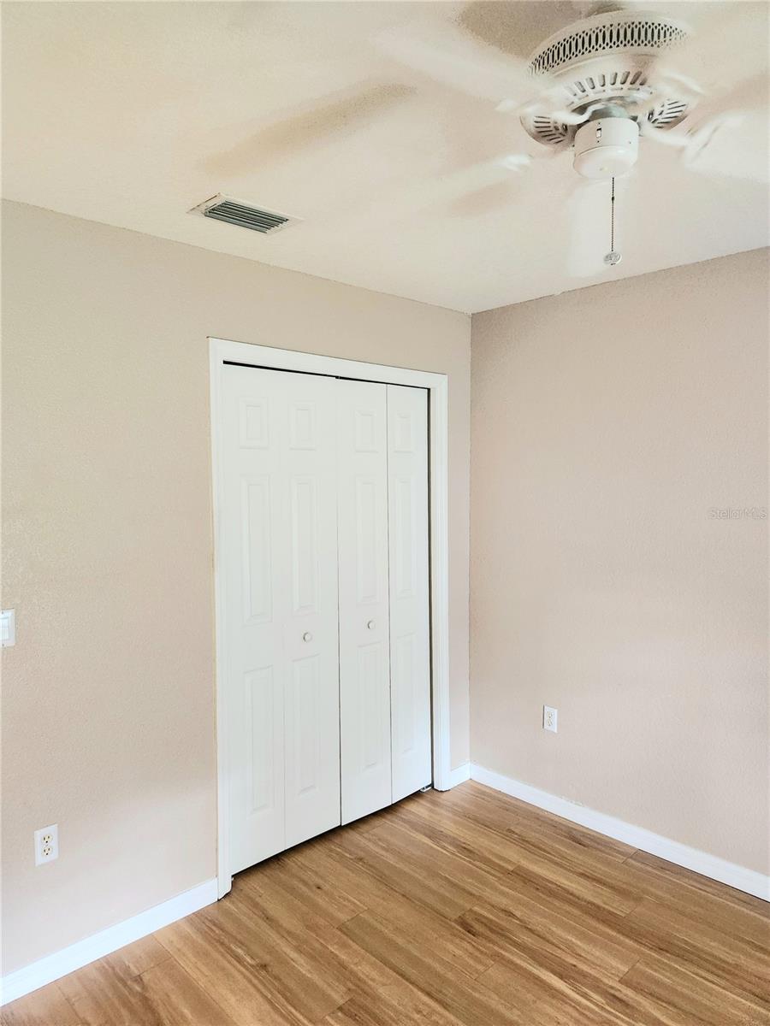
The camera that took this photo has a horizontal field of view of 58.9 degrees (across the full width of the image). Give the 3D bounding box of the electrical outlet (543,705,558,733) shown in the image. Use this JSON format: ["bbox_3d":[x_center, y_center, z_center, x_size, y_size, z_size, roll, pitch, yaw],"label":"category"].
[{"bbox_3d":[0.791,0.987,3.263,0.010,0.113,0.072,-3,4,-43],"label":"electrical outlet"}]

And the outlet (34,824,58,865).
[{"bbox_3d":[-1.080,1.061,2.179,0.070,0.114,0.010,-3,4,-43],"label":"outlet"}]

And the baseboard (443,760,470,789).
[{"bbox_3d":[0.390,1.381,3.580,0.185,0.090,0.015,-3,4,-43],"label":"baseboard"}]

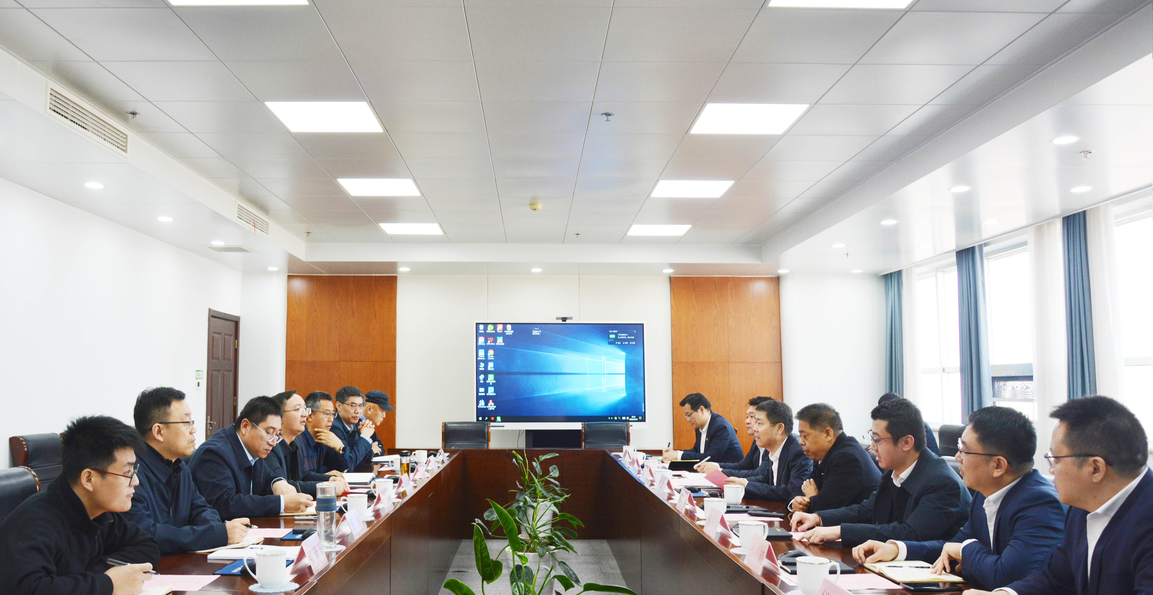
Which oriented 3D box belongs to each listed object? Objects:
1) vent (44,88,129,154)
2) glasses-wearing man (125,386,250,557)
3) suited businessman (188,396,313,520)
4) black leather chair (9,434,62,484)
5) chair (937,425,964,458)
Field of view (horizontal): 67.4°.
[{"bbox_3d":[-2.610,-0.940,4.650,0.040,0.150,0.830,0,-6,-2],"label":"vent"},{"bbox_3d":[-1.443,0.973,3.080,0.740,1.300,0.560,-1,-6,6],"label":"glasses-wearing man"},{"bbox_3d":[-1.445,1.065,3.780,0.740,1.270,0.560,-1,-6,10],"label":"suited businessman"},{"bbox_3d":[-3.330,1.388,5.600,0.620,1.000,0.560,0,-6,-2],"label":"black leather chair"},{"bbox_3d":[2.948,1.548,7.150,0.620,1.000,0.560,0,-6,-2],"label":"chair"}]

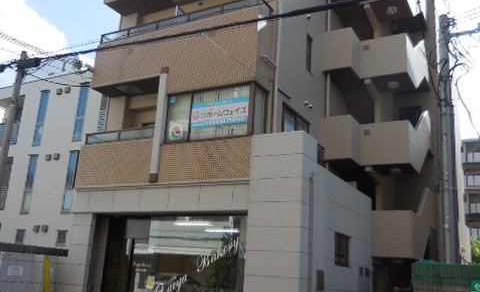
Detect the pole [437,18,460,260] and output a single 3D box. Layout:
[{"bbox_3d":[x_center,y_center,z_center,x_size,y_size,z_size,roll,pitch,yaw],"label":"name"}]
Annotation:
[{"bbox_3d":[4.172,0.622,9.271,0.340,7.200,0.340,-3,-16,29],"label":"pole"}]

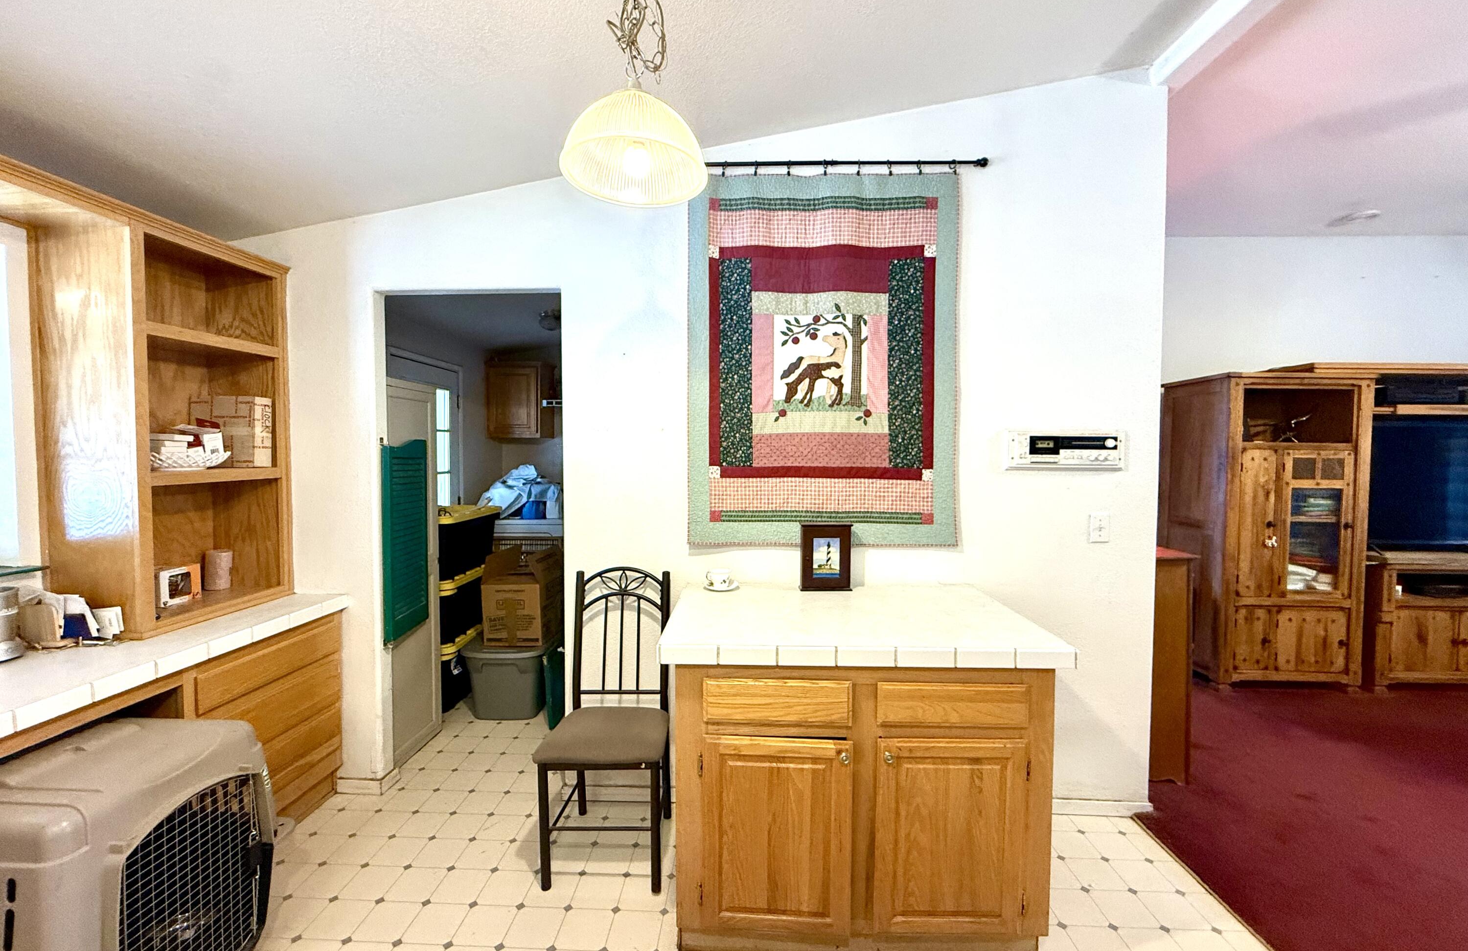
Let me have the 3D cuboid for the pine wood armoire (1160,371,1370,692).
[{"bbox_3d":[3.349,0.336,3.828,0.825,1.900,0.600,0,2,2],"label":"pine wood armoire"}]

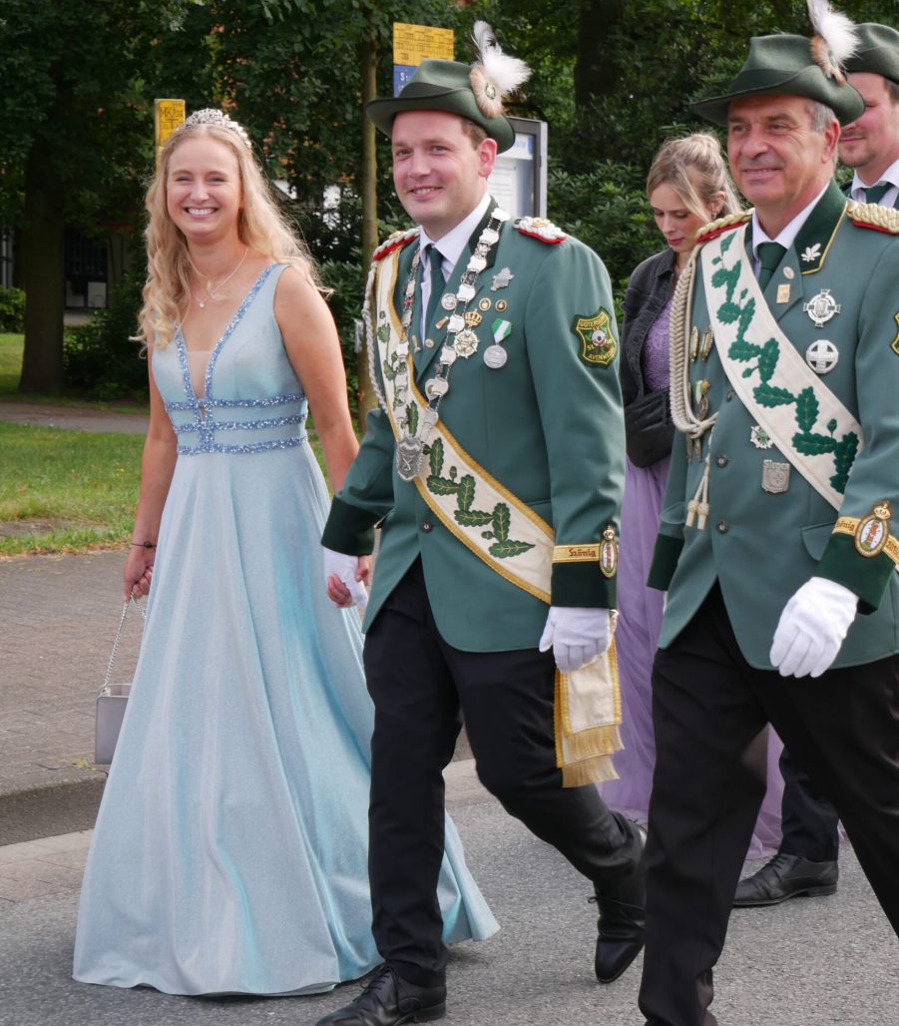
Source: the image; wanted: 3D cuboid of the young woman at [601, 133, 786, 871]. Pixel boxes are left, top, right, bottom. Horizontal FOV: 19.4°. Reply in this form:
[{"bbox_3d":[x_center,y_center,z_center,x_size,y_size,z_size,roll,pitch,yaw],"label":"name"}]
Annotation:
[{"bbox_3d":[0.650,-0.059,6.569,0.680,1.760,0.600,-6,9,-43],"label":"young woman"}]

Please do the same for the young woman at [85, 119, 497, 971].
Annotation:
[{"bbox_3d":[-0.380,0.063,5.506,0.880,1.770,0.720,-6,9,-43],"label":"young woman"}]

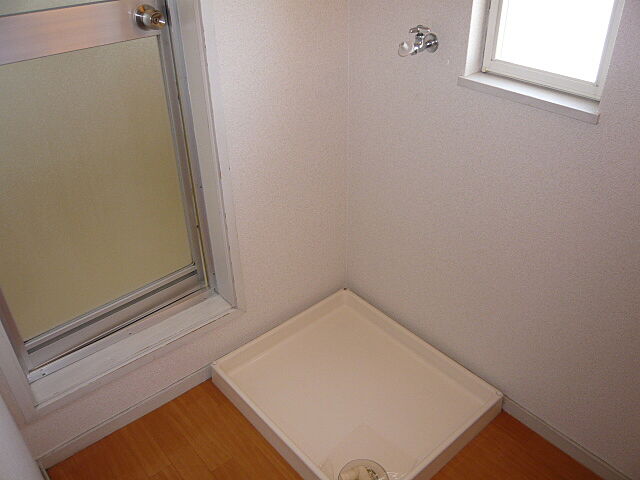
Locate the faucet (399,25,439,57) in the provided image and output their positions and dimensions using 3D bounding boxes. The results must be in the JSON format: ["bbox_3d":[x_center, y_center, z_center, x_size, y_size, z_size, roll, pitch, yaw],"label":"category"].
[{"bbox_3d":[0.252,-0.515,1.346,0.124,0.075,0.054,-25,39,-33],"label":"faucet"}]

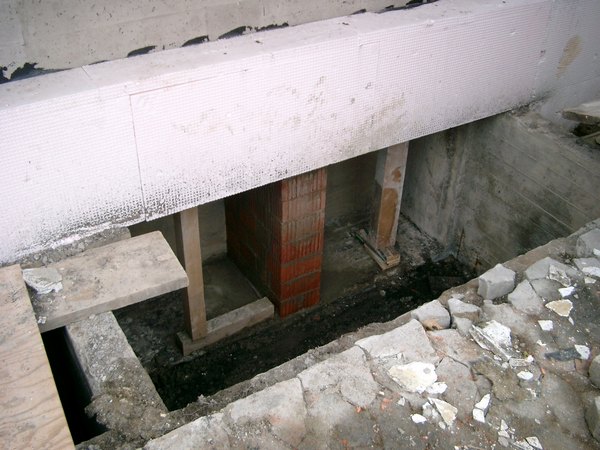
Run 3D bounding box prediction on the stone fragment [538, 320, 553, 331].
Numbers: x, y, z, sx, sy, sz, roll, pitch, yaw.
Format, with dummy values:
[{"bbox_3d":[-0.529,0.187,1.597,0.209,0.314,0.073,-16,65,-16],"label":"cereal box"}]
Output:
[{"bbox_3d":[0.871,0.356,2.274,0.052,0.015,0.044,-3,32,-7],"label":"stone fragment"}]

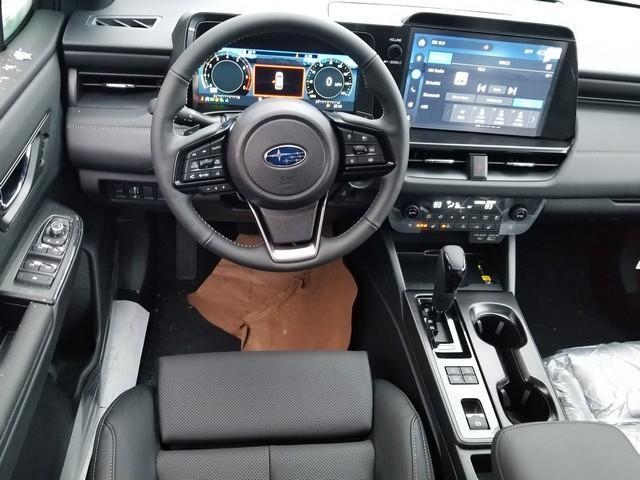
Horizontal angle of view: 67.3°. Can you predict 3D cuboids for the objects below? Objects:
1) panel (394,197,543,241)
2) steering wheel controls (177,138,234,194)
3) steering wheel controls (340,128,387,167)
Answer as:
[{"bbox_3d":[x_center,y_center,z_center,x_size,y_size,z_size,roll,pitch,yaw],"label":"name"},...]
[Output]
[{"bbox_3d":[0.283,-0.040,0.930,0.298,0.075,0.035,2,18,-6],"label":"panel"},{"bbox_3d":[-0.169,-0.109,0.710,0.080,0.076,0.028,-4,7,-3],"label":"steering wheel controls"},{"bbox_3d":[0.065,-0.140,0.722,0.065,0.056,0.025,-4,7,-3],"label":"steering wheel controls"}]

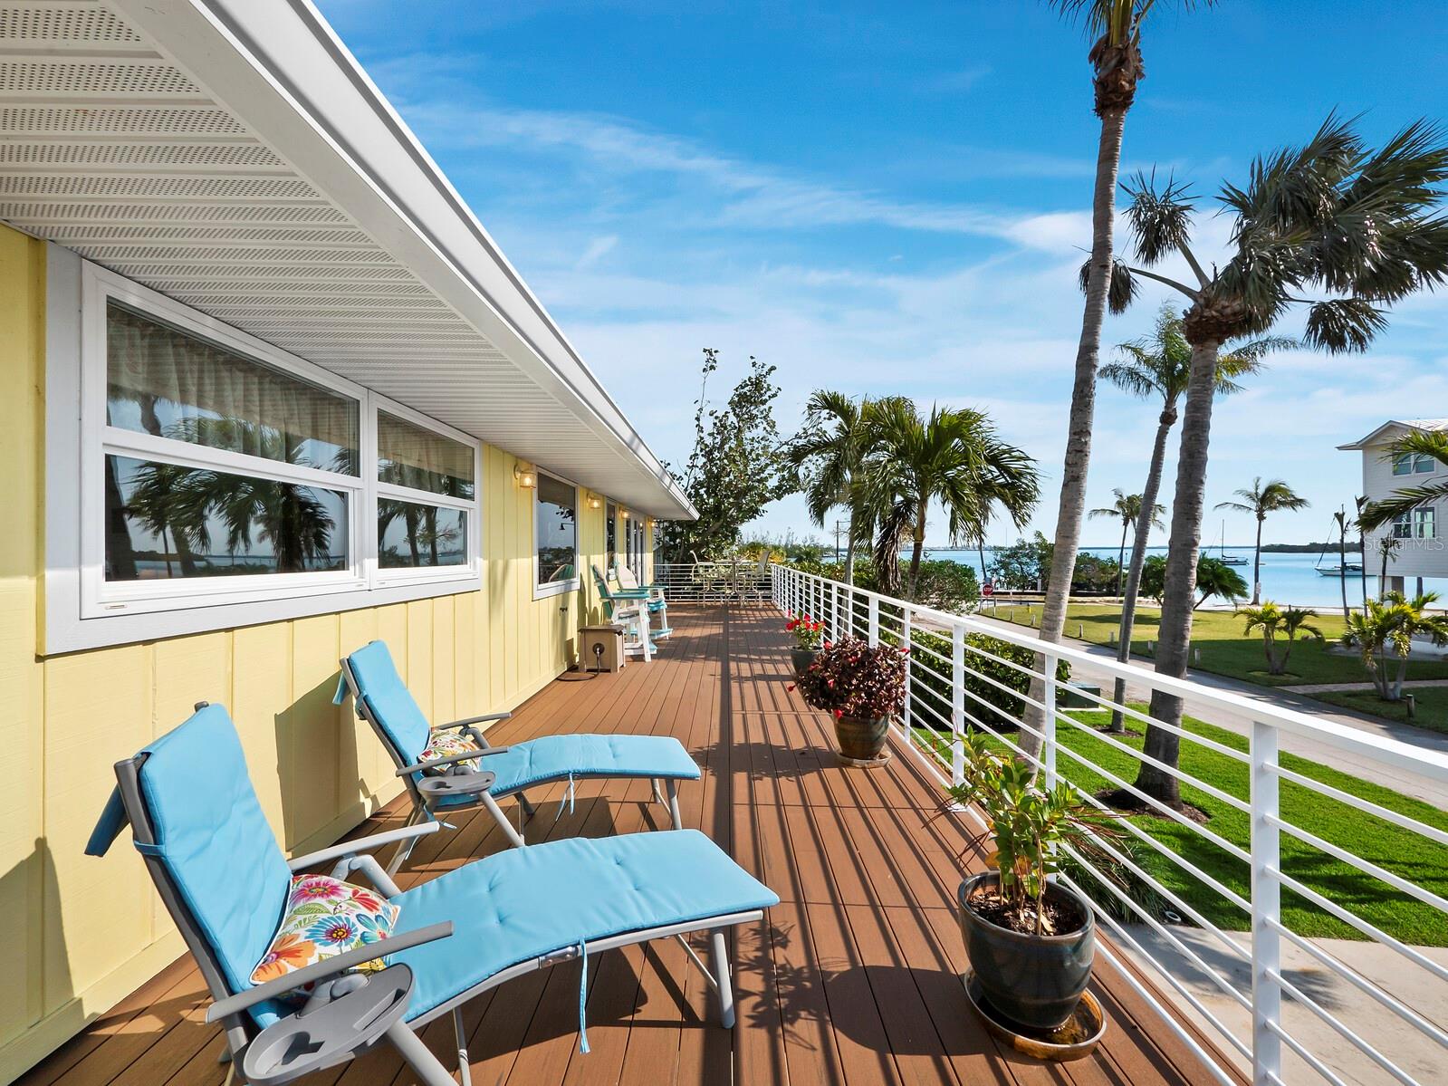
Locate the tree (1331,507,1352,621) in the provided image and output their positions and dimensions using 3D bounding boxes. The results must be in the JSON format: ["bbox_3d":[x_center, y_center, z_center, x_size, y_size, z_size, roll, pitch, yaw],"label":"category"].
[{"bbox_3d":[35.299,1.327,33.500,1.000,6.800,1.000,0,-1,0],"label":"tree"}]

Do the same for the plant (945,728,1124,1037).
[{"bbox_3d":[0.925,0.976,1.770,0.480,0.830,0.450,0,-1,0],"label":"plant"}]

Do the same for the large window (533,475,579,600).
[{"bbox_3d":[-1.787,-0.070,6.430,0.100,1.300,1.780,0,-1,0],"label":"large window"}]

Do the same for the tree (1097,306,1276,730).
[{"bbox_3d":[11.599,-0.639,14.700,3.900,10.600,3.700,0,-1,0],"label":"tree"}]

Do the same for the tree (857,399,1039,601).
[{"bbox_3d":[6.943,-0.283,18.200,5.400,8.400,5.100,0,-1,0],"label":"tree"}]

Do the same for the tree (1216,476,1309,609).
[{"bbox_3d":[42.250,-0.178,46.000,6.000,10.000,5.800,0,-1,0],"label":"tree"}]

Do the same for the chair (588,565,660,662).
[{"bbox_3d":[-1.270,0.870,7.500,0.880,1.190,0.800,0,-1,0],"label":"chair"}]

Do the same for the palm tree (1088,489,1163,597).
[{"bbox_3d":[35.607,0.000,52.000,5.800,9.700,5.600,0,-1,0],"label":"palm tree"}]

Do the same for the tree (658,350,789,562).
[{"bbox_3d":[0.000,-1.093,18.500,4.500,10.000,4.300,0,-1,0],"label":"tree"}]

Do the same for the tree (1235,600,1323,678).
[{"bbox_3d":[19.747,3.395,20.800,2.600,2.650,2.500,0,-1,0],"label":"tree"}]

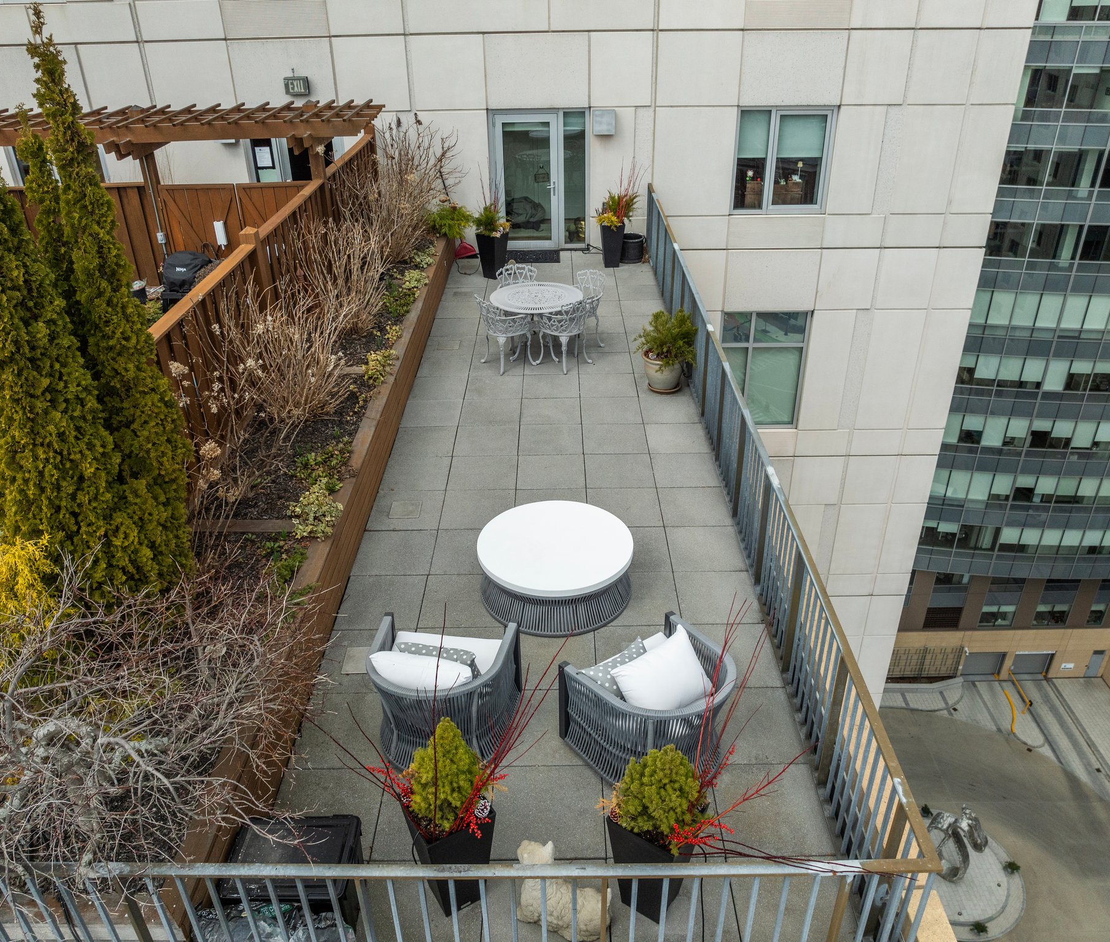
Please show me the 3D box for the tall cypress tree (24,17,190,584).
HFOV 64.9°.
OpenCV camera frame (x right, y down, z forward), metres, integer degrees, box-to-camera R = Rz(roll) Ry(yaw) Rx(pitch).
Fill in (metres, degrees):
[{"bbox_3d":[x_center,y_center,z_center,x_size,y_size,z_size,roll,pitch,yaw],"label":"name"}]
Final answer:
[{"bbox_3d":[-2.646,-0.733,5.022,0.760,3.300,0.760,-1,30,1],"label":"tall cypress tree"}]

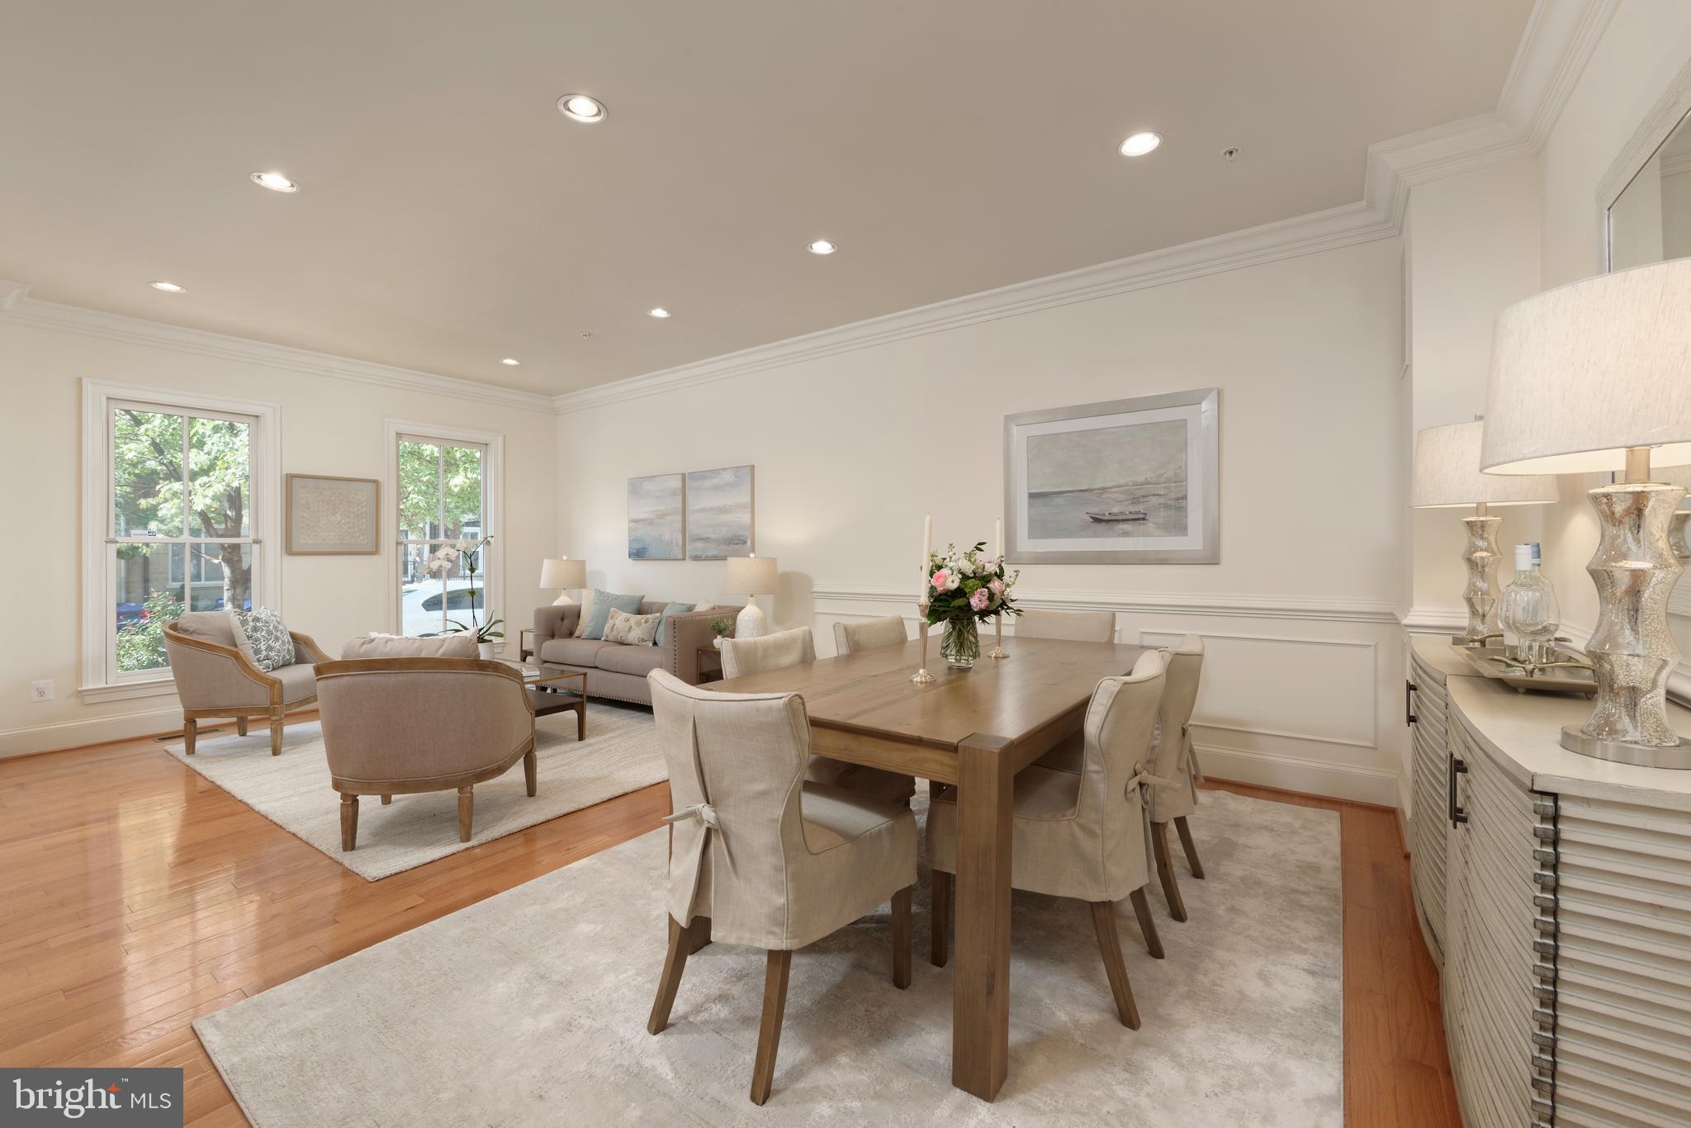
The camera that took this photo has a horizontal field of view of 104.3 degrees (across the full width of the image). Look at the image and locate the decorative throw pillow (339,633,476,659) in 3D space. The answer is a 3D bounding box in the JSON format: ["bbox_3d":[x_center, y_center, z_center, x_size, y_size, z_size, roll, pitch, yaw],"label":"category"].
[{"bbox_3d":[-1.802,0.506,2.763,0.500,0.420,0.160,-1,14,-7],"label":"decorative throw pillow"}]

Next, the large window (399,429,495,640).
[{"bbox_3d":[-3.527,-0.190,5.817,0.100,1.820,0.780,0,2,35],"label":"large window"}]

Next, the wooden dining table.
[{"bbox_3d":[0.443,0.759,2.475,1.068,0.750,1.892,0,1,36],"label":"wooden dining table"}]

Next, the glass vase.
[{"bbox_3d":[0.428,0.286,2.452,0.148,0.197,0.148,0,1,0],"label":"glass vase"}]

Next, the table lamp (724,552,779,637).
[{"bbox_3d":[-0.662,0.266,4.651,0.375,0.660,0.375,-1,1,0],"label":"table lamp"}]

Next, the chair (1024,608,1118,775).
[{"bbox_3d":[1.000,0.683,3.223,0.520,0.890,0.570,0,1,35],"label":"chair"}]

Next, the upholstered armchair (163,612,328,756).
[{"bbox_3d":[-3.756,0.736,4.184,0.680,0.800,0.720,-1,1,-10],"label":"upholstered armchair"}]

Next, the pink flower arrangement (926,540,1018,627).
[{"bbox_3d":[0.470,0.071,2.450,0.350,0.310,0.330,0,1,0],"label":"pink flower arrangement"}]

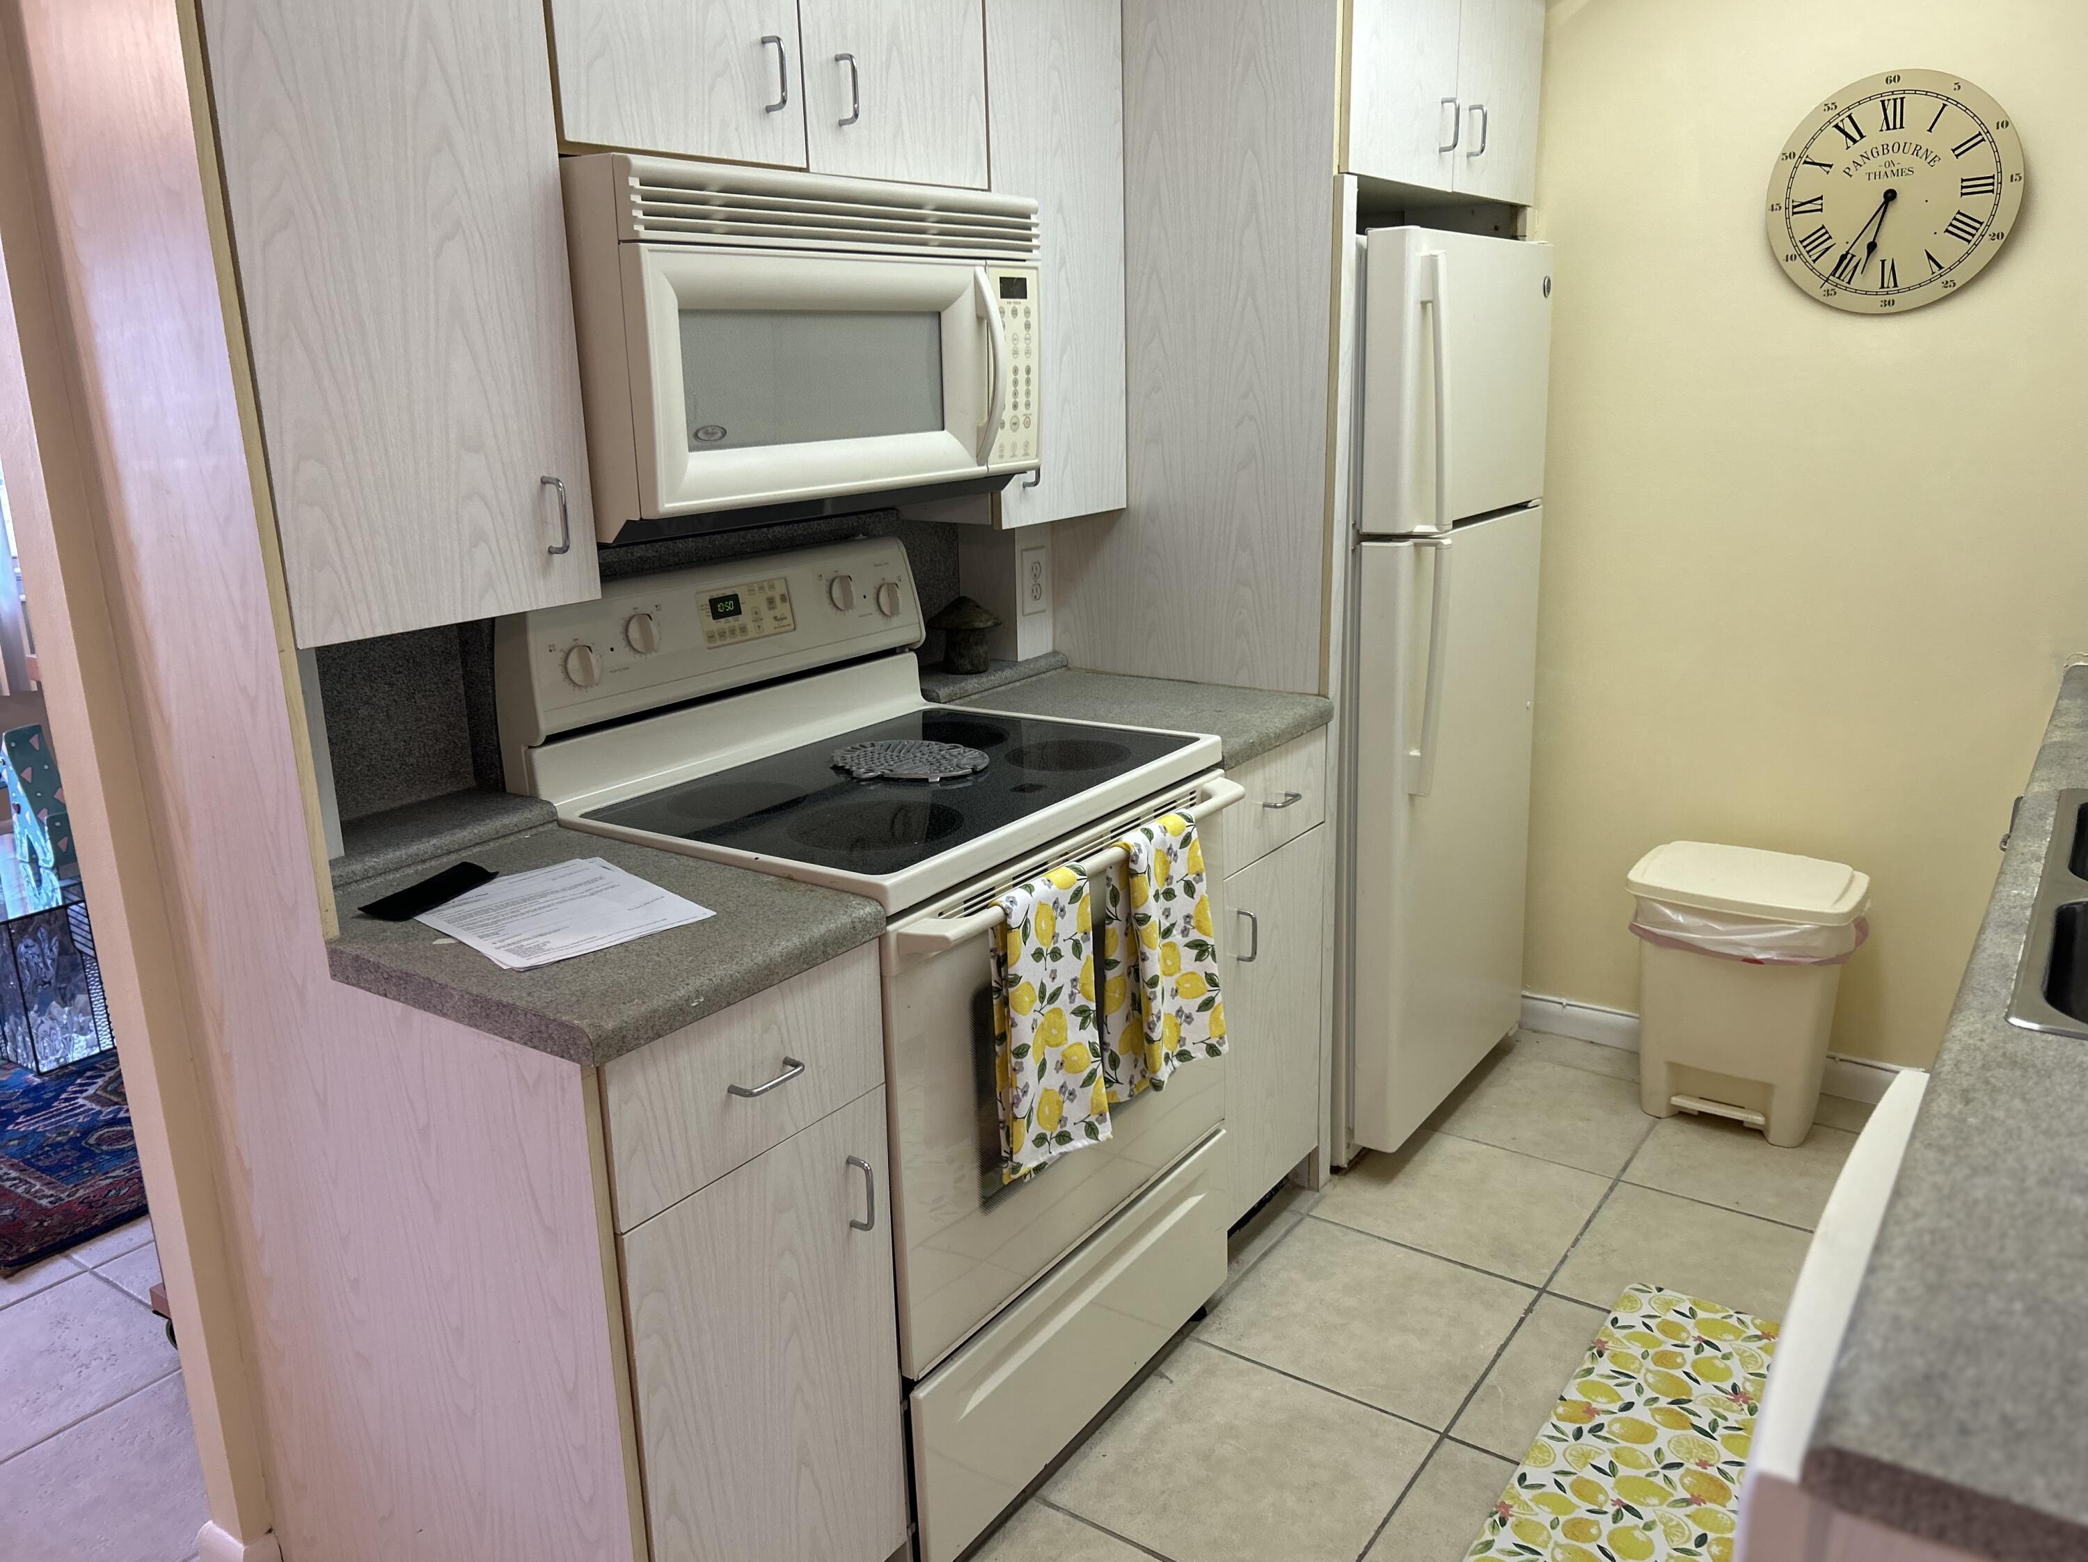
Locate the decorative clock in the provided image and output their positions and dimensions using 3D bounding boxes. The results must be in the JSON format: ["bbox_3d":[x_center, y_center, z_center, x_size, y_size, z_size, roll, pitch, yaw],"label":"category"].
[{"bbox_3d":[1.463,-1.015,2.714,0.395,0.398,0.030,9,18,34],"label":"decorative clock"}]

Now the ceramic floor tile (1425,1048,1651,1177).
[{"bbox_3d":[0.988,0.652,3.115,0.407,0.010,0.407,9,18,34],"label":"ceramic floor tile"}]

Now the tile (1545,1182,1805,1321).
[{"bbox_3d":[1.088,0.801,2.559,0.407,0.010,0.407,9,18,34],"label":"tile"}]

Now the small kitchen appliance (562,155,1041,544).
[{"bbox_3d":[-0.383,-0.579,2.130,0.403,0.418,0.752,9,18,34],"label":"small kitchen appliance"}]

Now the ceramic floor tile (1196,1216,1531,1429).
[{"bbox_3d":[0.512,0.842,2.467,0.407,0.010,0.407,9,18,34],"label":"ceramic floor tile"}]

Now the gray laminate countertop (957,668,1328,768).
[{"bbox_3d":[0.155,-0.108,2.584,0.531,0.041,0.371,9,18,34],"label":"gray laminate countertop"}]

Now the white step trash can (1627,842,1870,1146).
[{"bbox_3d":[1.333,0.409,3.015,0.371,0.495,0.260,9,18,34],"label":"white step trash can"}]

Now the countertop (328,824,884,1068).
[{"bbox_3d":[-0.506,0.155,1.683,0.531,0.041,0.388,9,18,34],"label":"countertop"}]

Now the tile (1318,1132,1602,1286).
[{"bbox_3d":[0.750,0.747,2.791,0.407,0.010,0.407,9,18,34],"label":"tile"}]

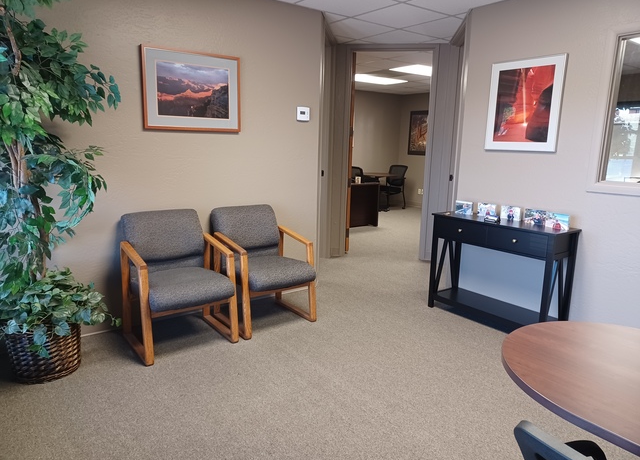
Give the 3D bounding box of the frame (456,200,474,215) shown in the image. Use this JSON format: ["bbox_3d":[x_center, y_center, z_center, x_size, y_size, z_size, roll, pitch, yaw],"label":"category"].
[{"bbox_3d":[1.173,-0.182,3.762,0.020,0.103,0.158,-7,13,-36],"label":"frame"}]

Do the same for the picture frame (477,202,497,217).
[{"bbox_3d":[1.299,-0.148,3.598,0.020,0.104,0.158,-7,13,-36],"label":"picture frame"}]

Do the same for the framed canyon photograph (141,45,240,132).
[{"bbox_3d":[-0.902,-0.995,3.328,0.724,0.547,0.029,-7,13,-36],"label":"framed canyon photograph"}]

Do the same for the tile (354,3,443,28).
[{"bbox_3d":[0.708,-1.859,4.025,0.615,0.020,0.615,-7,13,-36],"label":"tile"}]

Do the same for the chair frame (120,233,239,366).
[{"bbox_3d":[-0.946,0.411,3.065,0.605,0.657,0.550,-7,13,-36],"label":"chair frame"}]

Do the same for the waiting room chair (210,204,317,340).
[{"bbox_3d":[-0.417,0.265,3.422,0.608,0.835,0.650,-7,13,-36],"label":"waiting room chair"}]

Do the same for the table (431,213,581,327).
[{"bbox_3d":[1.323,0.318,3.502,0.315,0.776,1.005,-7,13,-36],"label":"table"}]

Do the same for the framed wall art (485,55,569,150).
[{"bbox_3d":[1.519,-0.917,3.436,0.027,0.665,0.575,-7,13,-36],"label":"framed wall art"}]

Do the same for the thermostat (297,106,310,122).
[{"bbox_3d":[-0.146,-0.978,3.914,0.130,0.114,0.028,-7,13,-36],"label":"thermostat"}]

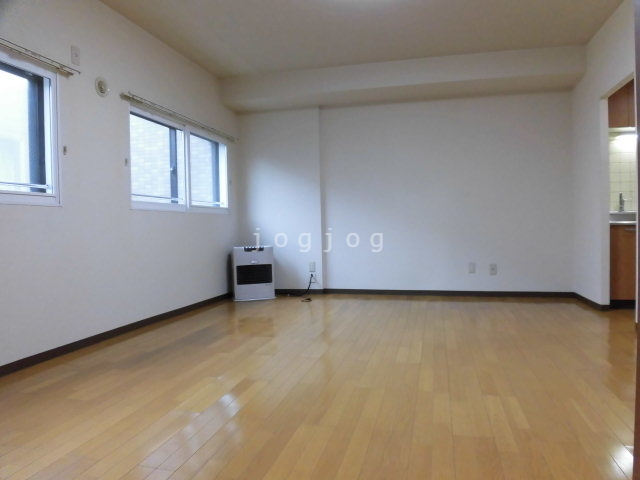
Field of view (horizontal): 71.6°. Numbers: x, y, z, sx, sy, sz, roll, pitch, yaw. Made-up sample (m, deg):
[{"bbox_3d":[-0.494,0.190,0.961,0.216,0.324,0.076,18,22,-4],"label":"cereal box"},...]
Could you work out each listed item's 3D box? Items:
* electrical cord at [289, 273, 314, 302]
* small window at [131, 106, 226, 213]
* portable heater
[{"bbox_3d":[-0.217,0.525,4.979,0.267,0.243,0.424,-1,2,15],"label":"electrical cord"},{"bbox_3d":[-1.287,-0.665,4.223,0.100,0.801,1.641,-1,2,15],"label":"small window"},{"bbox_3d":[-0.774,0.385,5.214,0.475,0.600,0.280,-1,1,-13],"label":"portable heater"}]

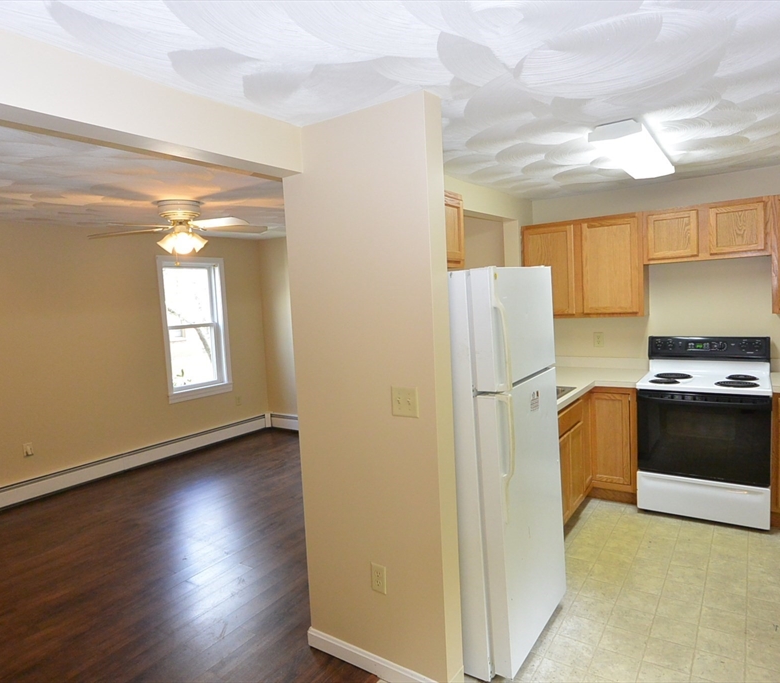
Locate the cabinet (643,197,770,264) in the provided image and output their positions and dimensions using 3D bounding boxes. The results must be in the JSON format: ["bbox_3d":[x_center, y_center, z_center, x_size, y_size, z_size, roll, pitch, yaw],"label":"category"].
[{"bbox_3d":[2.251,-0.765,3.652,0.755,0.379,0.320,1,6,35],"label":"cabinet"}]

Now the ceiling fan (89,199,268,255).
[{"bbox_3d":[-1.567,-0.859,3.883,1.300,0.410,1.250,-4,5,-21],"label":"ceiling fan"}]

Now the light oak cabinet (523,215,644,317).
[{"bbox_3d":[1.576,-0.580,4.146,0.914,0.763,0.320,1,6,35],"label":"light oak cabinet"}]

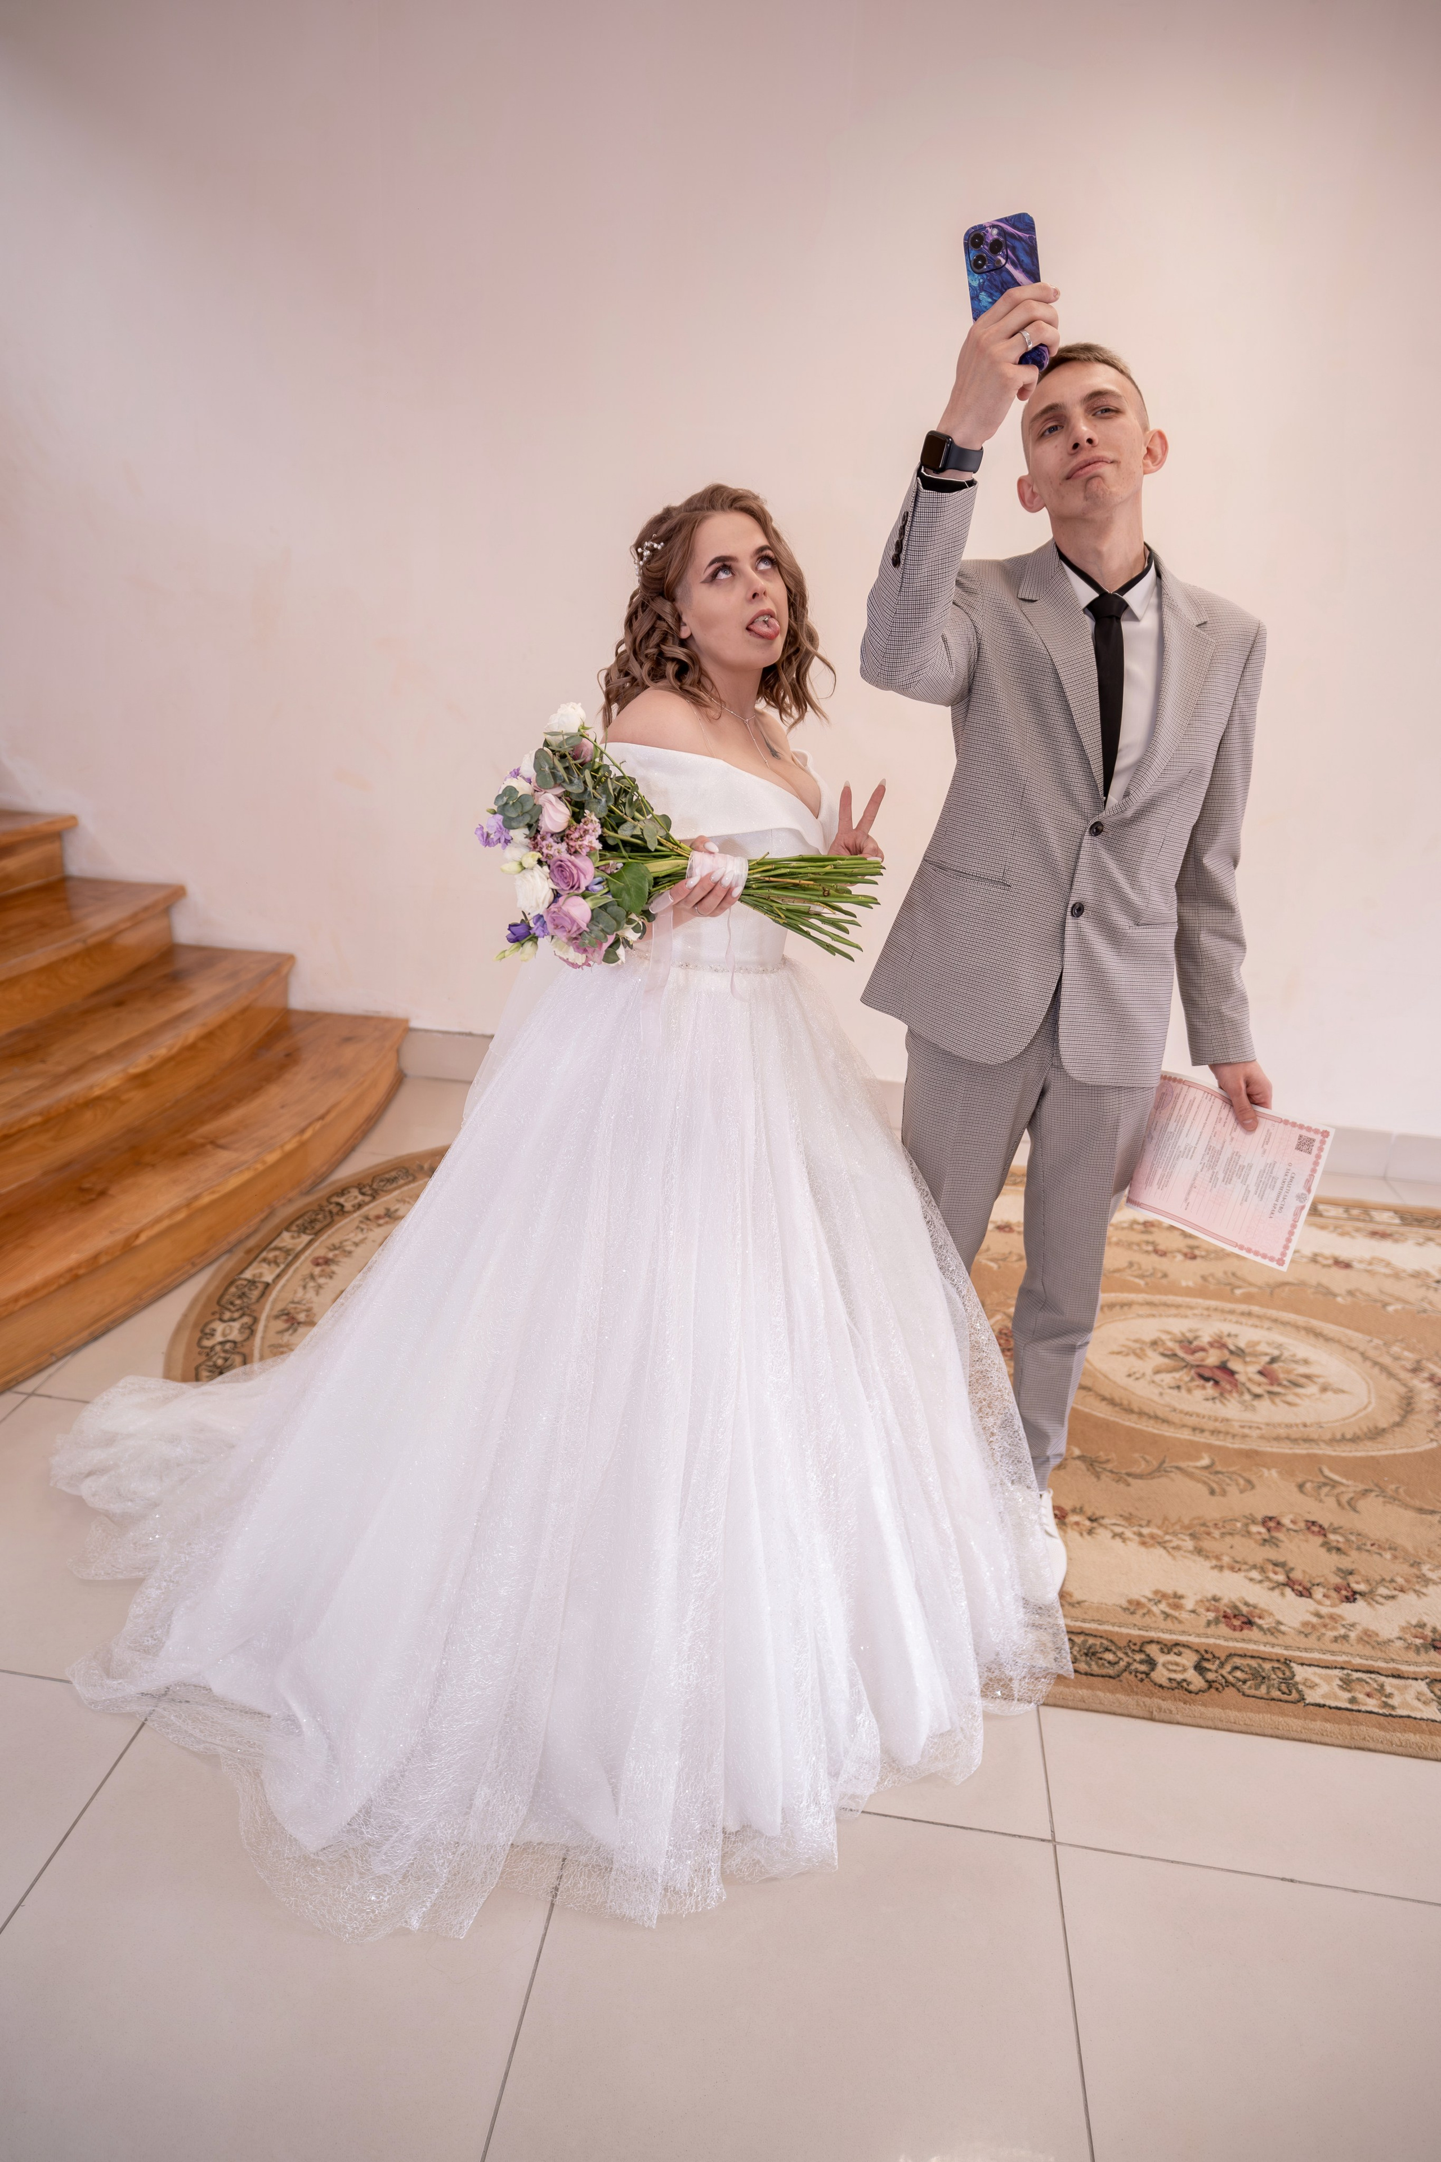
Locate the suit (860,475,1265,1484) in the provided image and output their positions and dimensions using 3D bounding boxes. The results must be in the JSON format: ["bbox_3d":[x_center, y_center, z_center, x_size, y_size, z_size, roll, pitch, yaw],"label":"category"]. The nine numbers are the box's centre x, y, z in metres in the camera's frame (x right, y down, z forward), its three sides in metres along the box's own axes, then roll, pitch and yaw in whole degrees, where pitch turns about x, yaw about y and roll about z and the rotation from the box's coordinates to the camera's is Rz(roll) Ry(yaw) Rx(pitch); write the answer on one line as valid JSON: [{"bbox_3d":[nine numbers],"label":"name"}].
[{"bbox_3d":[0.443,-0.012,1.719,0.625,1.495,0.413,3,22,-1],"label":"suit"}]

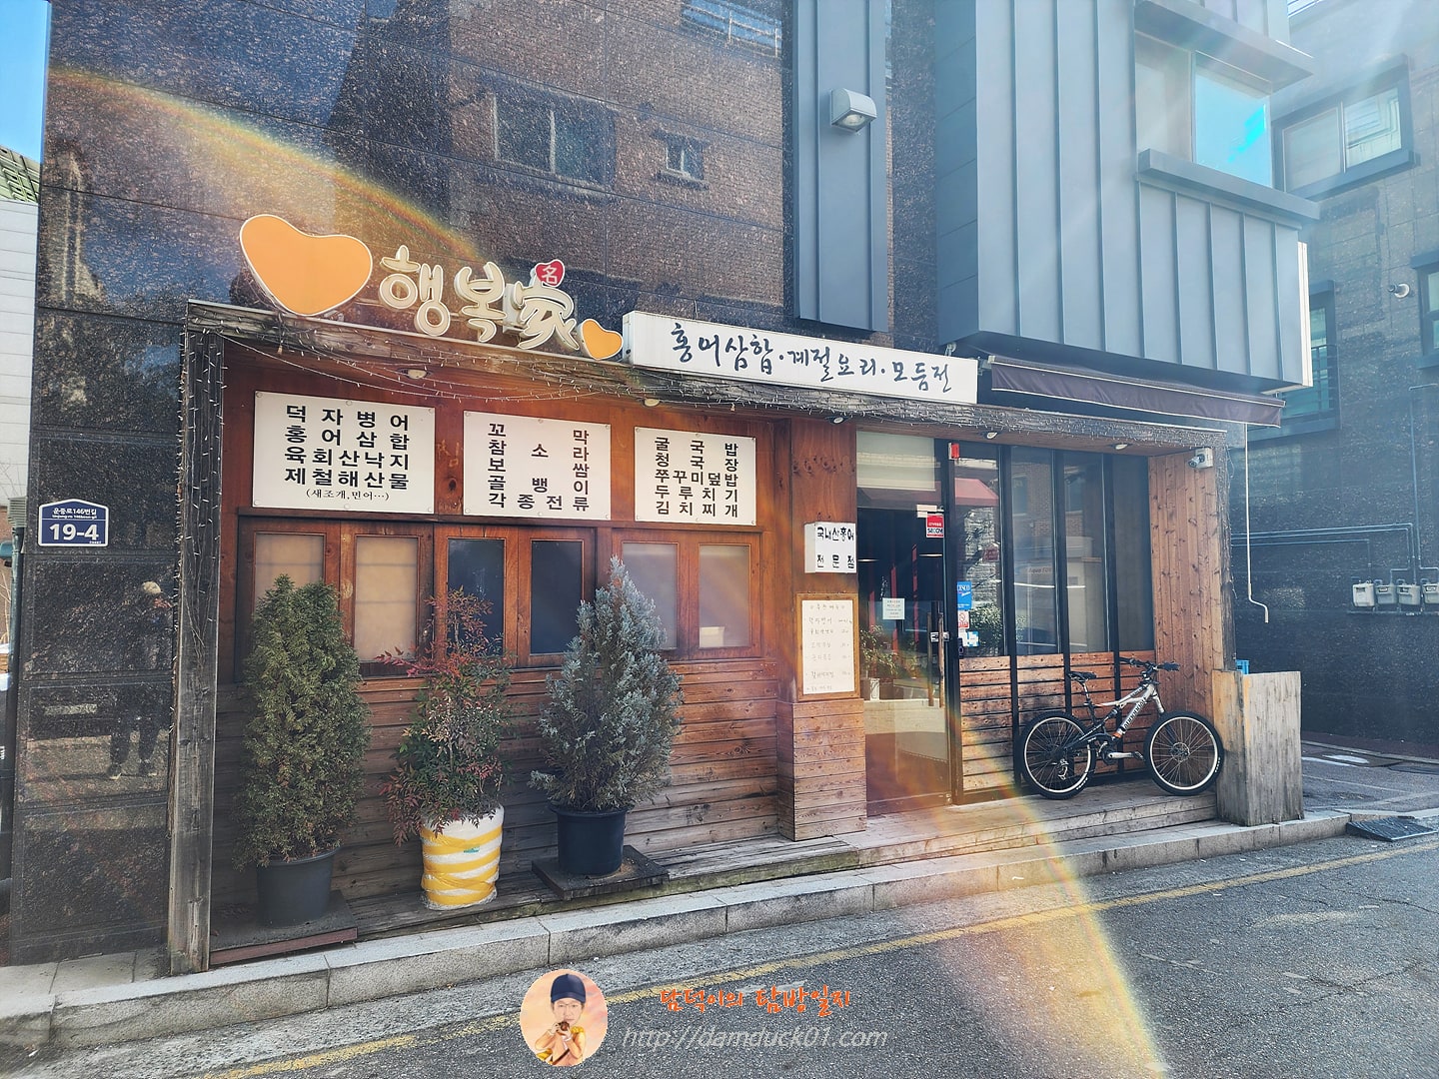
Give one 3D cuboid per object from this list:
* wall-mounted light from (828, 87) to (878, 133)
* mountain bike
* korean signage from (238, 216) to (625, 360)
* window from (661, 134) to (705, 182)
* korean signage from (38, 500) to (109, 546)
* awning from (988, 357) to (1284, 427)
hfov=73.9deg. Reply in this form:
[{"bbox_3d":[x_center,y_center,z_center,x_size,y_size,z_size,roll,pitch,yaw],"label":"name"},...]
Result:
[{"bbox_3d":[0.892,-2.918,6.399,0.208,0.245,0.221,2,-4,-28],"label":"wall-mounted light"},{"bbox_3d":[3.204,1.518,7.626,1.722,1.049,0.588,0,-4,-10],"label":"mountain bike"},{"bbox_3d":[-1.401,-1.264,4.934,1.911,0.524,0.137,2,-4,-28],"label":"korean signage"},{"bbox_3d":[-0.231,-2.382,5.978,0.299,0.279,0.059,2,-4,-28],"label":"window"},{"bbox_3d":[-2.927,-0.076,4.344,0.260,0.218,0.020,2,-4,-28],"label":"korean signage"},{"bbox_3d":[3.419,-1.144,7.685,3.401,0.265,0.274,2,-4,-28],"label":"awning"}]

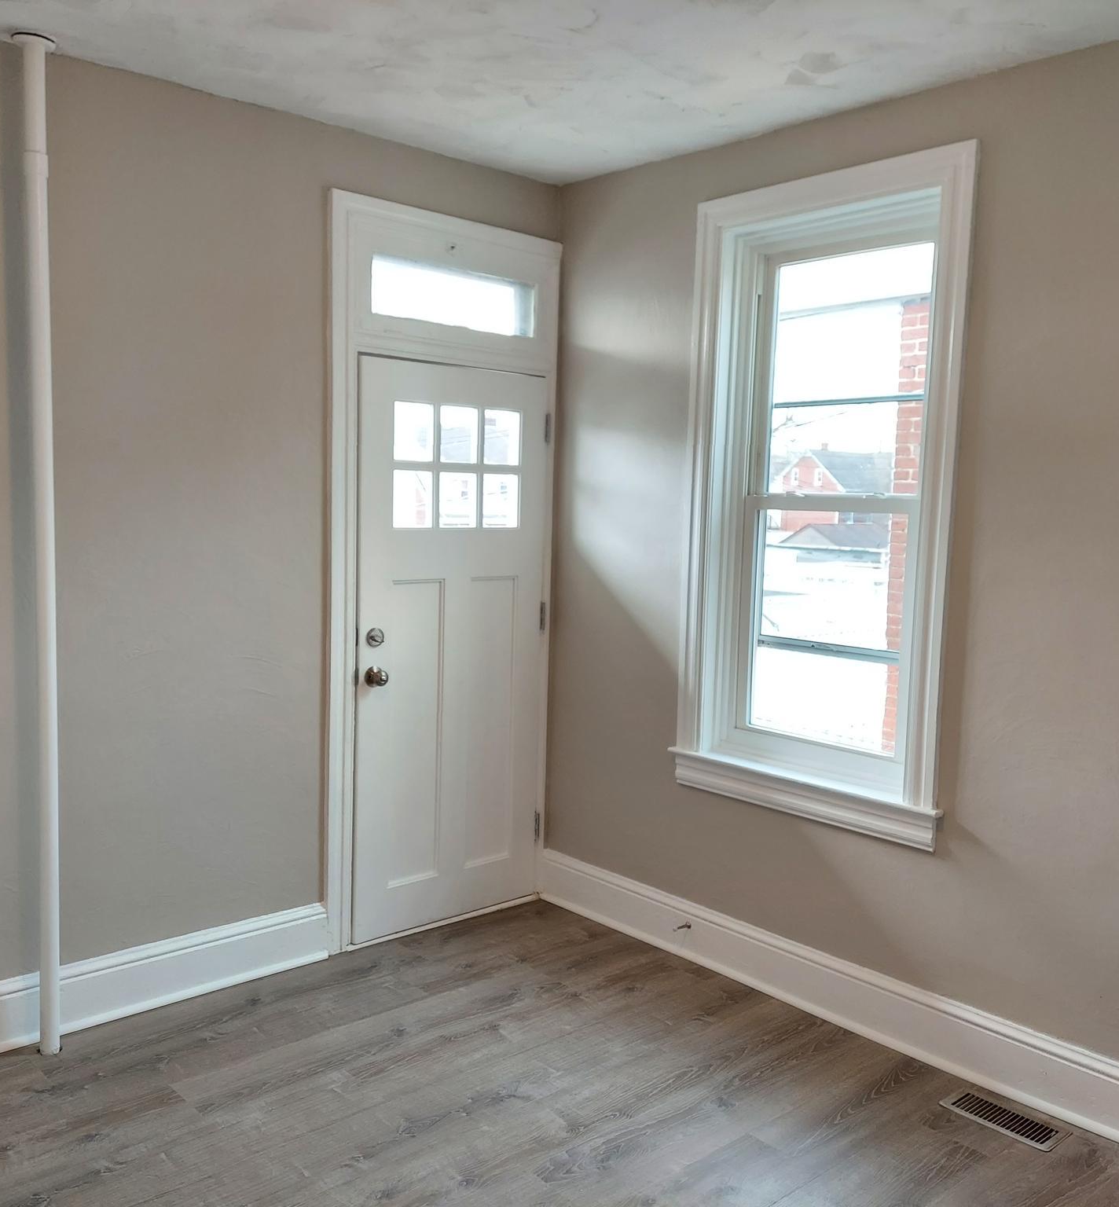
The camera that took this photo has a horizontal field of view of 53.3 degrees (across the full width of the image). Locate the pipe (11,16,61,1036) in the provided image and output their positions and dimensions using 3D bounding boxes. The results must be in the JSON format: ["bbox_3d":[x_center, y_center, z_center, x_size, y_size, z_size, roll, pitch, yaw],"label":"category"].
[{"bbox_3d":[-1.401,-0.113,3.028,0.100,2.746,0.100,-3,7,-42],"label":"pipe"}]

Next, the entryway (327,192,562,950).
[{"bbox_3d":[-0.423,-0.081,4.062,0.998,2.547,0.120,-3,7,-42],"label":"entryway"}]

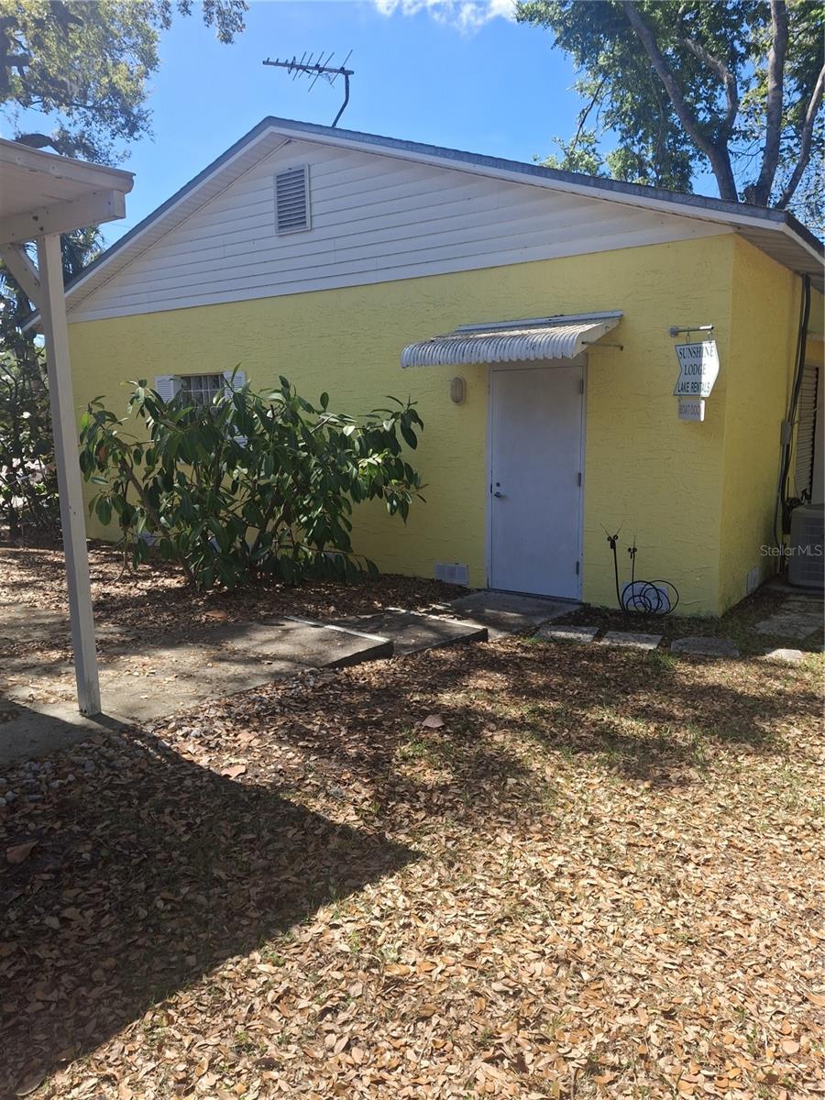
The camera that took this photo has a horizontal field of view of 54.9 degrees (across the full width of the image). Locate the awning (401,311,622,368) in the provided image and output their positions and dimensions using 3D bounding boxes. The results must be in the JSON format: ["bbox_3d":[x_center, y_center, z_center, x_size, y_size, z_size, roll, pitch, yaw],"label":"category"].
[{"bbox_3d":[0.855,-1.828,6.894,1.620,0.470,1.000,5,11,33],"label":"awning"}]

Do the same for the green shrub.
[{"bbox_3d":[-1.849,-0.719,8.356,4.250,2.150,1.650,5,11,33],"label":"green shrub"}]

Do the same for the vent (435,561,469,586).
[{"bbox_3d":[0.399,0.257,8.144,0.375,0.205,0.035,5,11,33],"label":"vent"}]

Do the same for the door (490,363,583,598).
[{"bbox_3d":[1.167,-0.622,7.514,0.910,2.120,0.055,5,11,33],"label":"door"}]

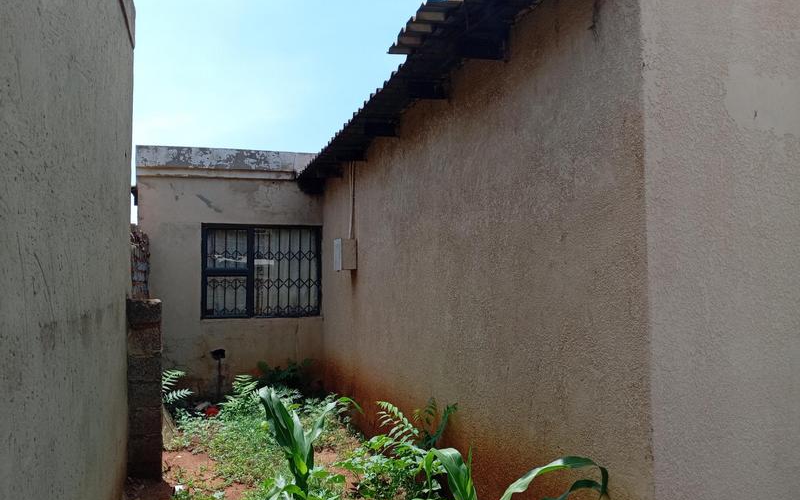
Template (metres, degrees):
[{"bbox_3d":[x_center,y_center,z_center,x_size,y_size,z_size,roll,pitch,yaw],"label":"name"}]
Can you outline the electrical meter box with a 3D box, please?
[{"bbox_3d":[-0.586,0.052,6.694,0.158,0.330,0.325,0,-3,-18],"label":"electrical meter box"}]

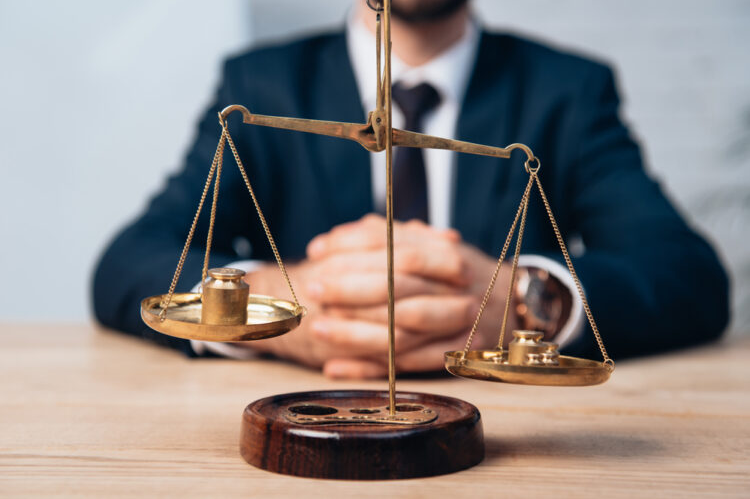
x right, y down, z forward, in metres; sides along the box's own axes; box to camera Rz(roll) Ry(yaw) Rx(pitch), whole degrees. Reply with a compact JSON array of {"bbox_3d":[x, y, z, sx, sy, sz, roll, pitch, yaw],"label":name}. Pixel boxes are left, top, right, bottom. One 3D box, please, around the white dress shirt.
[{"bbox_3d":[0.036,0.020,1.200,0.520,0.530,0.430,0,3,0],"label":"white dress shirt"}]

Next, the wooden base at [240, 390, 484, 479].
[{"bbox_3d":[-0.006,0.094,0.630,0.127,0.021,0.127,0,3,0],"label":"wooden base"}]

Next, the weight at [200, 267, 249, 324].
[{"bbox_3d":[-0.079,0.026,0.640,0.024,0.028,0.024,3,9,0],"label":"weight"}]

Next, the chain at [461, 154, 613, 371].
[{"bbox_3d":[0.082,0.007,0.618,0.078,0.111,0.070,0,3,0],"label":"chain"}]

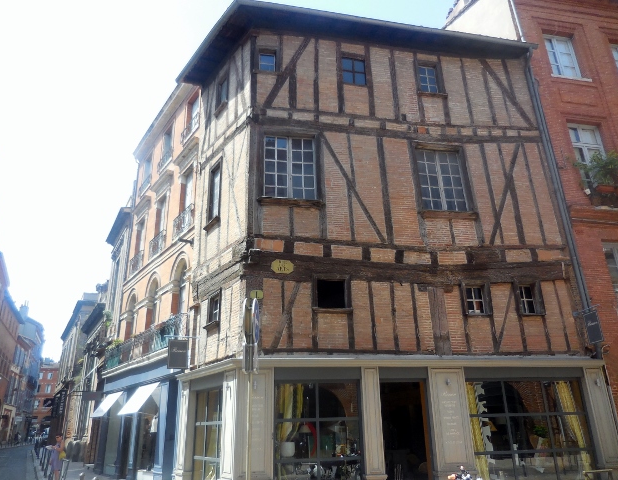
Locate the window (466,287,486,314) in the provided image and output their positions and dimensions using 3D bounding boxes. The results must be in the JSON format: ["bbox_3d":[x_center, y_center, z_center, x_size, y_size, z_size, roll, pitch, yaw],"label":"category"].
[{"bbox_3d":[3.782,1.375,10.507,0.424,0.644,0.100,3,-21,-10],"label":"window"}]

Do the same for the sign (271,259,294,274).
[{"bbox_3d":[-0.554,0.569,9.867,0.481,0.322,0.030,3,-21,-10],"label":"sign"}]

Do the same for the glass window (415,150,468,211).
[{"bbox_3d":[3.327,-1.507,11.532,1.202,1.692,0.100,3,-21,-10],"label":"glass window"}]

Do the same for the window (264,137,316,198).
[{"bbox_3d":[-0.446,-1.709,10.906,1.215,1.629,0.100,3,-21,-10],"label":"window"}]

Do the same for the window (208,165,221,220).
[{"bbox_3d":[-2.525,-1.278,12.388,0.100,1.717,0.672,14,-26,-34],"label":"window"}]

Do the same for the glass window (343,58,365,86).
[{"bbox_3d":[1.203,-4.470,12.278,0.630,0.882,0.100,3,-21,-10],"label":"glass window"}]

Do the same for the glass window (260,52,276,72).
[{"bbox_3d":[-1.064,-4.558,11.889,0.392,0.571,0.100,3,-21,-10],"label":"glass window"}]

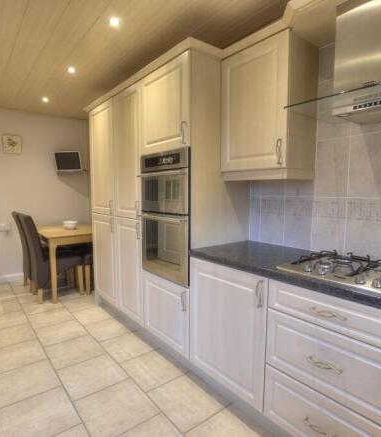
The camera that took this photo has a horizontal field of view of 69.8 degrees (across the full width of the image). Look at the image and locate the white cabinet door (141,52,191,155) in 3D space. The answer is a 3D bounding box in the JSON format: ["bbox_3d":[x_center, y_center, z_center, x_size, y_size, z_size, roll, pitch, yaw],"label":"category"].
[{"bbox_3d":[-0.197,-0.754,1.895,0.050,0.572,0.600,-4,6,-40],"label":"white cabinet door"}]

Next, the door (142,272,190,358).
[{"bbox_3d":[-0.190,0.704,2.103,0.028,0.487,0.597,-4,7,-40],"label":"door"}]

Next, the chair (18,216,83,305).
[{"bbox_3d":[-1.710,0.457,3.385,0.604,1.040,0.455,-4,7,-40],"label":"chair"}]

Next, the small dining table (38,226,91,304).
[{"bbox_3d":[-1.679,0.551,3.853,0.802,0.767,1.178,-4,7,-40],"label":"small dining table"}]

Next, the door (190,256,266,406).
[{"bbox_3d":[0.202,0.636,1.623,0.028,0.716,0.595,-4,7,-40],"label":"door"}]

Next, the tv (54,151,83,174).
[{"bbox_3d":[-1.846,-0.853,4.134,0.396,0.297,0.059,0,11,0],"label":"tv"}]

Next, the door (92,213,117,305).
[{"bbox_3d":[-0.905,0.412,2.921,0.025,0.905,0.575,-4,7,-40],"label":"door"}]

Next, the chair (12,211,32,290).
[{"bbox_3d":[-2.009,0.425,3.728,0.604,1.040,0.455,-4,7,-40],"label":"chair"}]

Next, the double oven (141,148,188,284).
[{"bbox_3d":[-0.003,-0.032,2.198,0.574,0.935,0.604,-4,7,-40],"label":"double oven"}]

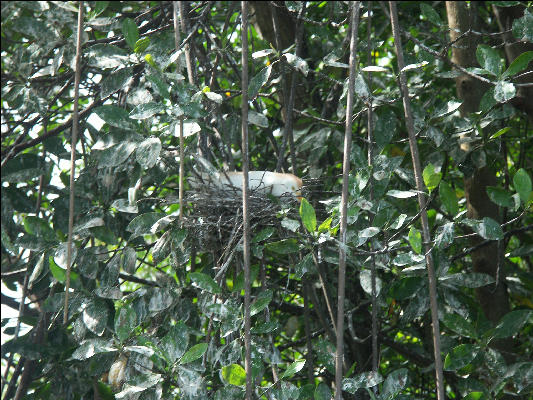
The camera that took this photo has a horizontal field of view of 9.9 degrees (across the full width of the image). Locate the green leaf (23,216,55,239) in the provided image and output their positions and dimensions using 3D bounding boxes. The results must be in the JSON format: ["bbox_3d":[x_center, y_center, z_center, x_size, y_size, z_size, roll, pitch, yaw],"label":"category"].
[{"bbox_3d":[-0.754,0.095,10.200,0.134,0.067,0.022,34,-27,9],"label":"green leaf"}]

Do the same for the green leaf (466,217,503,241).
[{"bbox_3d":[0.723,0.097,10.100,0.137,0.066,0.022,26,-27,8],"label":"green leaf"}]

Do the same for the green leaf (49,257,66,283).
[{"bbox_3d":[-0.696,0.239,10.300,0.053,0.115,0.022,-32,-11,-26],"label":"green leaf"}]

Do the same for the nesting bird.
[{"bbox_3d":[-0.065,-0.040,9.750,0.370,0.125,0.150,-1,-5,12],"label":"nesting bird"}]

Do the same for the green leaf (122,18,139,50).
[{"bbox_3d":[-0.417,-0.508,9.400,0.049,0.108,0.025,-3,-10,0],"label":"green leaf"}]

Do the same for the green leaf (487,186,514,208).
[{"bbox_3d":[0.779,-0.008,10.200,0.107,0.056,0.022,35,-27,-11],"label":"green leaf"}]

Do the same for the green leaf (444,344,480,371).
[{"bbox_3d":[0.643,0.514,10.000,0.134,0.073,0.022,-33,-27,-9],"label":"green leaf"}]

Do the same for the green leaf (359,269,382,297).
[{"bbox_3d":[0.331,0.263,9.750,0.062,0.092,0.025,-26,-9,-5],"label":"green leaf"}]

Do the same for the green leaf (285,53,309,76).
[{"bbox_3d":[0.100,-0.449,10.200,0.050,0.103,0.022,-36,-15,-42],"label":"green leaf"}]

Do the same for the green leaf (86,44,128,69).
[{"bbox_3d":[-0.482,-0.435,9.300,0.131,0.073,0.030,5,-25,0],"label":"green leaf"}]

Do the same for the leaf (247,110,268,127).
[{"bbox_3d":[-0.035,-0.255,9.600,0.091,0.049,0.030,20,-30,0],"label":"leaf"}]

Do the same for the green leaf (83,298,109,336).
[{"bbox_3d":[-0.508,0.349,9.100,0.071,0.122,0.030,-9,-15,0],"label":"green leaf"}]

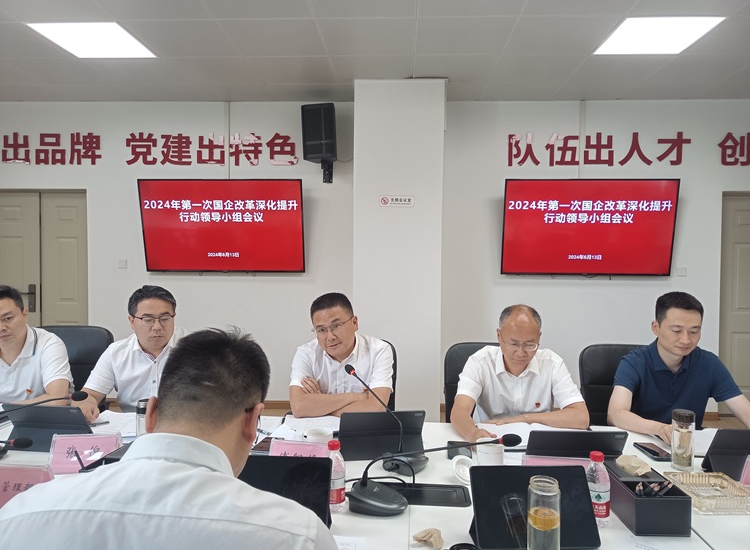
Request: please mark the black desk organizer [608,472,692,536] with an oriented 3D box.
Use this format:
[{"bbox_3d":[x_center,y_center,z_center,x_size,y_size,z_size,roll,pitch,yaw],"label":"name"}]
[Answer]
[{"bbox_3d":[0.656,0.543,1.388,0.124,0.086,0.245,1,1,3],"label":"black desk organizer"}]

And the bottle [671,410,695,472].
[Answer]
[{"bbox_3d":[0.984,0.520,1.780,0.066,0.185,0.066,1,1,3],"label":"bottle"}]

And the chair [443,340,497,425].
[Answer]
[{"bbox_3d":[0.571,0.839,2.558,0.580,1.000,0.620,1,1,3],"label":"chair"}]

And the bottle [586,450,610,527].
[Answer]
[{"bbox_3d":[0.558,0.530,1.409,0.062,0.176,0.062,1,1,3],"label":"bottle"}]

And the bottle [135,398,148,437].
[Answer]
[{"bbox_3d":[-0.700,0.487,1.732,0.070,0.200,0.070,0,1,3],"label":"bottle"}]

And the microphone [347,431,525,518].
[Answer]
[{"bbox_3d":[0.134,0.504,1.439,0.440,0.220,0.130,1,2,23],"label":"microphone"}]

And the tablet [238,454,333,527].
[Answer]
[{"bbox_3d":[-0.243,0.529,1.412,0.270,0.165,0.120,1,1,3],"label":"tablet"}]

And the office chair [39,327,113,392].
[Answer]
[{"bbox_3d":[-1.695,0.789,2.818,0.620,1.017,0.640,0,1,3],"label":"office chair"}]

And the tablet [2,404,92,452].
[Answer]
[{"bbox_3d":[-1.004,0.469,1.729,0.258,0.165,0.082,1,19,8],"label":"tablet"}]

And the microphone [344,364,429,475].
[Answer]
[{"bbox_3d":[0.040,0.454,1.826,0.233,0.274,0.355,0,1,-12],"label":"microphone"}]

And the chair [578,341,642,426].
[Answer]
[{"bbox_3d":[1.218,0.834,2.449,0.620,0.990,0.640,0,1,3],"label":"chair"}]

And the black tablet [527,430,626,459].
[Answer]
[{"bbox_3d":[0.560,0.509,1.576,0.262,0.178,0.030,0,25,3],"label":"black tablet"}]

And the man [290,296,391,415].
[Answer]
[{"bbox_3d":[-0.144,0.701,2.428,0.500,1.270,0.680,1,1,3],"label":"man"}]

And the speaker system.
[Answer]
[{"bbox_3d":[-0.473,-1.210,4.798,0.290,0.460,0.260,1,6,16],"label":"speaker system"}]

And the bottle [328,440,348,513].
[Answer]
[{"bbox_3d":[-0.104,0.523,1.475,0.062,0.176,0.062,1,1,3],"label":"bottle"}]

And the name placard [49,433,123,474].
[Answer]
[{"bbox_3d":[-0.873,0.535,1.711,0.200,0.102,0.075,0,1,-9],"label":"name placard"}]

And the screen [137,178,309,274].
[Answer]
[{"bbox_3d":[-1.350,-0.437,5.046,1.450,0.835,0.070,0,14,2],"label":"screen"}]

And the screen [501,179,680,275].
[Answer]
[{"bbox_3d":[1.854,-0.412,4.907,1.450,0.835,0.070,1,10,4],"label":"screen"}]

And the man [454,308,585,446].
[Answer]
[{"bbox_3d":[0.561,0.722,2.265,0.550,1.212,0.660,0,1,1],"label":"man"}]

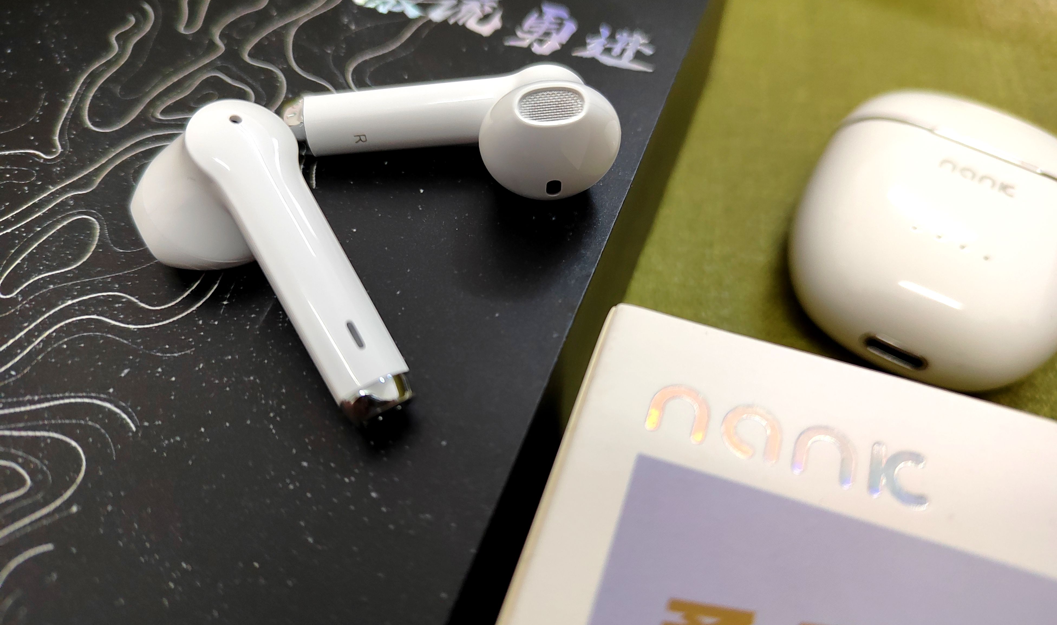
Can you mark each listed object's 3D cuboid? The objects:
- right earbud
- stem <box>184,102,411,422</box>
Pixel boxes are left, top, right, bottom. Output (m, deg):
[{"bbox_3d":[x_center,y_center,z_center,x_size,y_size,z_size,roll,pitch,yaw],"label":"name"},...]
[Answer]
[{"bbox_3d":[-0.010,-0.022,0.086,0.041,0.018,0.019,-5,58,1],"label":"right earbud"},{"bbox_3d":[-0.024,-0.007,0.073,0.011,0.008,0.038,-23,74,-34],"label":"stem"}]

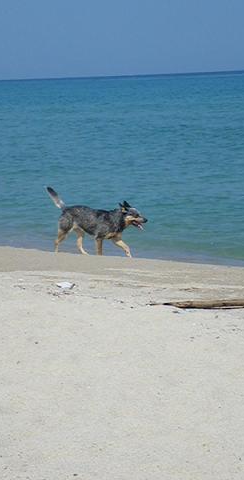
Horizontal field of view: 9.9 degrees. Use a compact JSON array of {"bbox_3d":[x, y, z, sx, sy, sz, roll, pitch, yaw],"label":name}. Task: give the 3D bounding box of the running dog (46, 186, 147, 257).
[{"bbox_3d":[-0.240,-0.162,13.200,0.950,0.670,0.230,0,7,20],"label":"running dog"}]

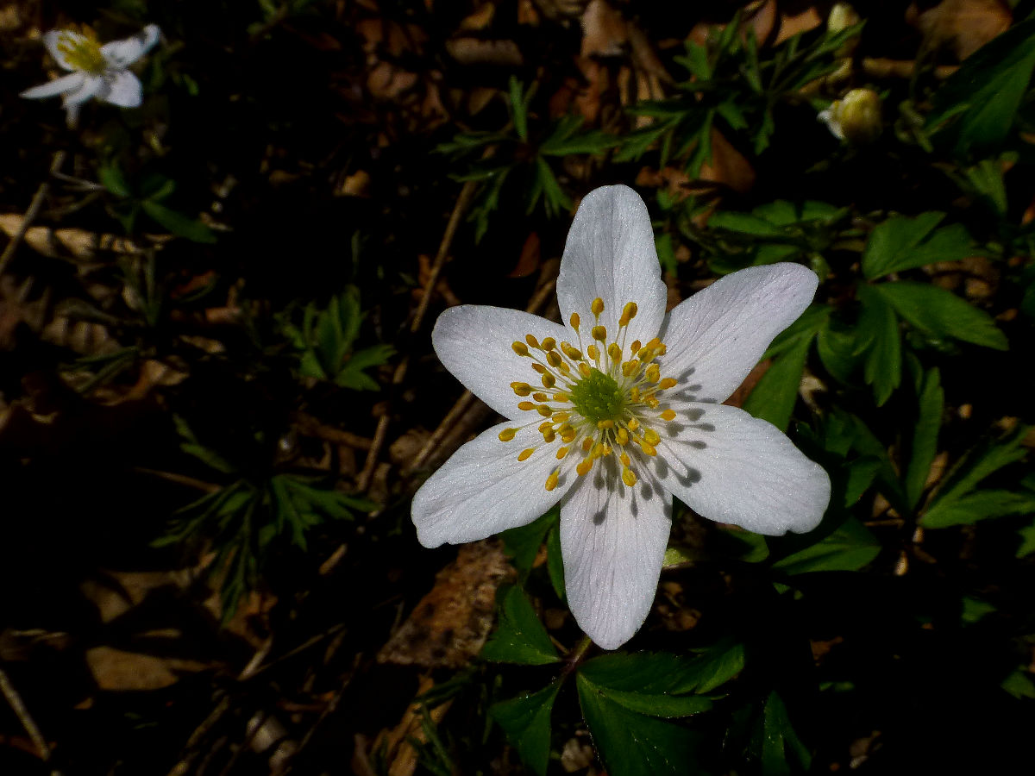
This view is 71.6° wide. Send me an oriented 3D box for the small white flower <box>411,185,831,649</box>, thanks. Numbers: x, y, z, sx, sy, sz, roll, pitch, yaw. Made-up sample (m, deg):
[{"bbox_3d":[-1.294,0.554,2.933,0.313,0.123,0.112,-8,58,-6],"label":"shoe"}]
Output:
[{"bbox_3d":[0.010,0.002,0.073,0.043,0.013,0.046,0,80,20],"label":"small white flower"}]

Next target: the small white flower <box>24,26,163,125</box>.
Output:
[{"bbox_3d":[-0.124,-0.092,0.212,0.039,0.018,0.038,0,63,0],"label":"small white flower"}]

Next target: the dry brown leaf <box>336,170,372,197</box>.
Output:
[{"bbox_3d":[-0.059,-0.074,0.260,0.013,0.006,0.010,0,53,0],"label":"dry brown leaf"}]

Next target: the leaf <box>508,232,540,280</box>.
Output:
[{"bbox_3d":[0.002,-0.044,0.237,0.011,0.008,0.014,0,53,0],"label":"leaf"}]

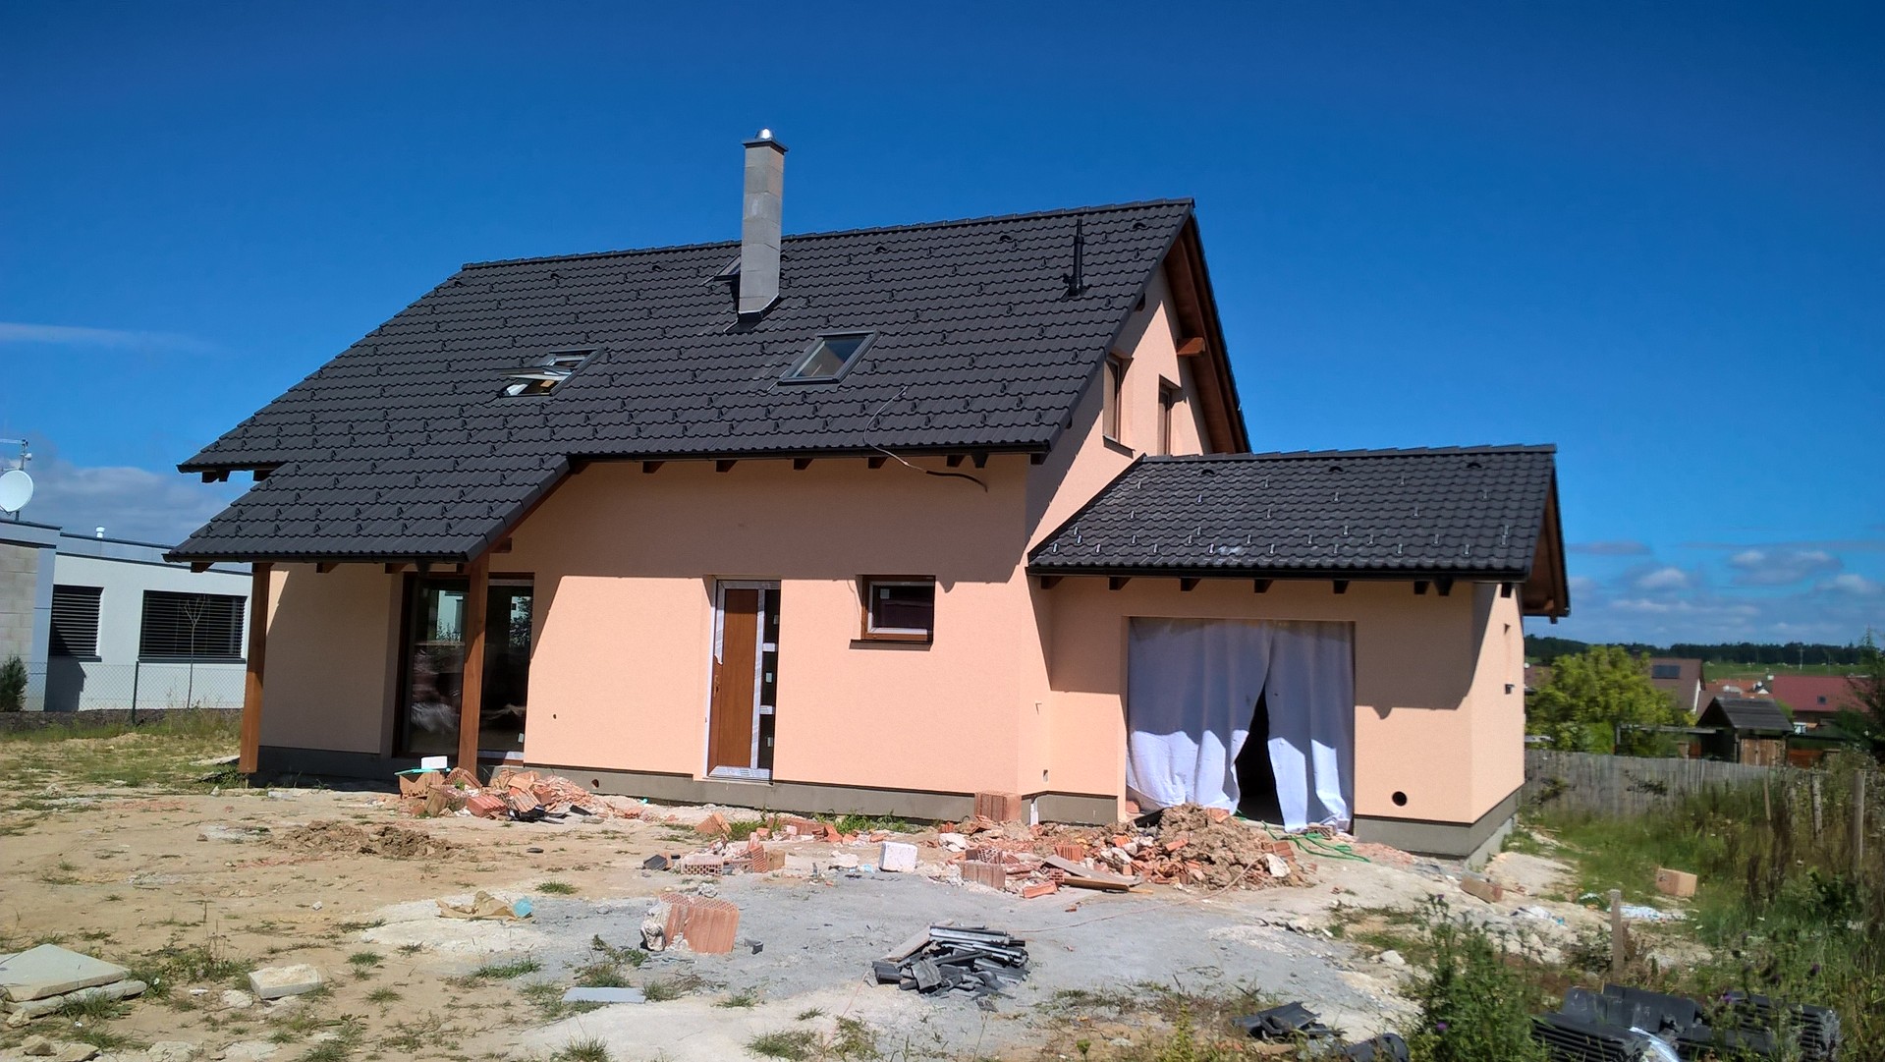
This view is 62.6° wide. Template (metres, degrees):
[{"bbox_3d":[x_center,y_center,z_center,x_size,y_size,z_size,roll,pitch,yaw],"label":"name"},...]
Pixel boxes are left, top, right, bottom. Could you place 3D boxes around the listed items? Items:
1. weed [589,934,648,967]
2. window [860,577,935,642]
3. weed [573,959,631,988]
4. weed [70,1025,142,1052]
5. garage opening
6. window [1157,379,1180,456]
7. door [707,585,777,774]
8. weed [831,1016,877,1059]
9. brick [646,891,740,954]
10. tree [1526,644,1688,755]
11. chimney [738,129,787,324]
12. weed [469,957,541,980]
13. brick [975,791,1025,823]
[{"bbox_3d":[-1.716,2.230,8.250,0.310,0.130,0.240,3,-5,-11],"label":"weed"},{"bbox_3d":[-0.427,0.810,16.237,0.880,0.670,0.110,0,-6,24],"label":"window"},{"bbox_3d":[-1.682,2.185,7.648,0.280,0.100,0.200,3,-5,-12],"label":"weed"},{"bbox_3d":[-3.320,2.013,6.152,0.280,0.080,0.190,5,-6,-27],"label":"weed"},{"bbox_3d":[2.959,1.898,15.633,2.350,2.000,0.250,0,-6,24],"label":"garage opening"},{"bbox_3d":[2.980,-1.412,20.684,0.170,1.160,1.070,0,-6,24],"label":"window"},{"bbox_3d":[-2.130,1.617,16.957,0.930,2.150,0.110,0,-6,24],"label":"door"},{"bbox_3d":[-0.374,2.164,6.628,0.210,0.110,0.230,2,-5,-2],"label":"weed"},{"bbox_3d":[-1.375,2.165,8.541,0.420,0.240,0.250,12,-5,-23],"label":"brick"},{"bbox_3d":[19.220,5.514,45.000,4.500,4.400,4.400,0,-5,23],"label":"tree"},{"bbox_3d":[-2.342,-3.985,20.144,0.420,2.500,0.420,0,-6,24],"label":"chimney"},{"bbox_3d":[-2.207,2.201,7.832,0.360,0.080,0.200,3,-5,-15],"label":"weed"},{"bbox_3d":[0.550,2.720,15.287,0.355,0.240,0.270,-1,-6,33],"label":"brick"}]

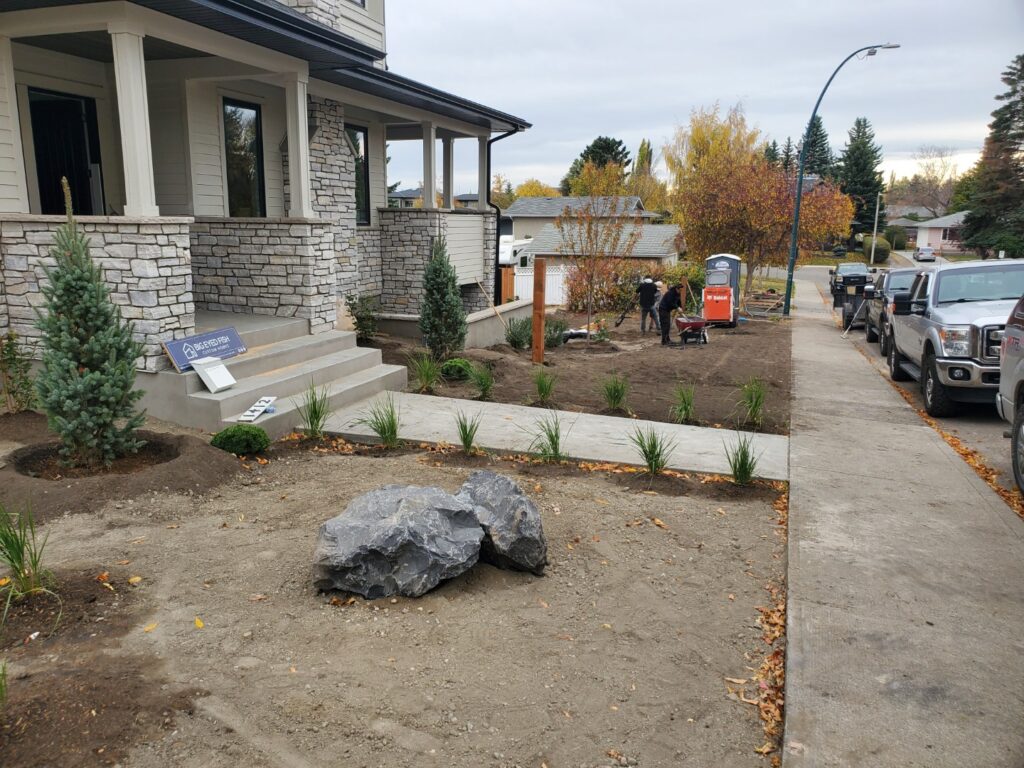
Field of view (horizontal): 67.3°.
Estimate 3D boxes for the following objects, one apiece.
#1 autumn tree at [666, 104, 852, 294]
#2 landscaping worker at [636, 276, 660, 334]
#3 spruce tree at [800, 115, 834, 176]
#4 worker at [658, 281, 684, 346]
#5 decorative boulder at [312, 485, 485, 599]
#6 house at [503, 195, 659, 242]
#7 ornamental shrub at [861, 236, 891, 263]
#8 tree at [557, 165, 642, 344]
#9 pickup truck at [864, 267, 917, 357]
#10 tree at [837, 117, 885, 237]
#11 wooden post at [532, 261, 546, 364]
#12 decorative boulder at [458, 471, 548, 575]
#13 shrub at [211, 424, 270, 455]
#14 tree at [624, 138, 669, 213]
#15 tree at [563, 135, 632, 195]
[{"bbox_3d":[11.655,-8.658,36.796,8.492,8.961,8.068,5,13,17],"label":"autumn tree"},{"bbox_3d":[3.885,-2.237,21.904,0.600,1.660,0.500,-3,13,-19],"label":"landscaping worker"},{"bbox_3d":[38.442,-25.916,98.823,5.800,16.063,5.800,5,14,18],"label":"spruce tree"},{"bbox_3d":[4.050,-1.760,19.768,0.680,1.530,0.520,1,12,3],"label":"worker"},{"bbox_3d":[-0.530,0.735,3.710,0.810,0.450,0.640,-3,13,-19],"label":"decorative boulder"},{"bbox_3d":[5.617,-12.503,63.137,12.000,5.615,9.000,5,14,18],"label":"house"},{"bbox_3d":[33.899,-12.548,71.758,2.528,2.384,2.402,7,14,24],"label":"ornamental shrub"},{"bbox_3d":[2.014,-2.975,18.418,2.057,4.127,1.954,2,12,6],"label":"tree"},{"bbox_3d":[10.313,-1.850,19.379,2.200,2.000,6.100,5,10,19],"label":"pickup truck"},{"bbox_3d":[35.740,-20.370,79.201,4.495,13.686,4.270,6,13,23],"label":"tree"},{"bbox_3d":[0.462,-1.206,12.670,0.150,1.712,0.150,5,14,18],"label":"wooden post"},{"bbox_3d":[-0.052,0.758,4.347,0.540,0.470,0.500,5,14,18],"label":"decorative boulder"},{"bbox_3d":[-2.100,0.395,5.950,0.450,0.230,0.430,-4,13,-20],"label":"shrub"},{"bbox_3d":[10.480,-13.857,60.604,3.447,10.508,3.275,3,12,9],"label":"tree"},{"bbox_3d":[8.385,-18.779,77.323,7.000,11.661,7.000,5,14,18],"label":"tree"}]

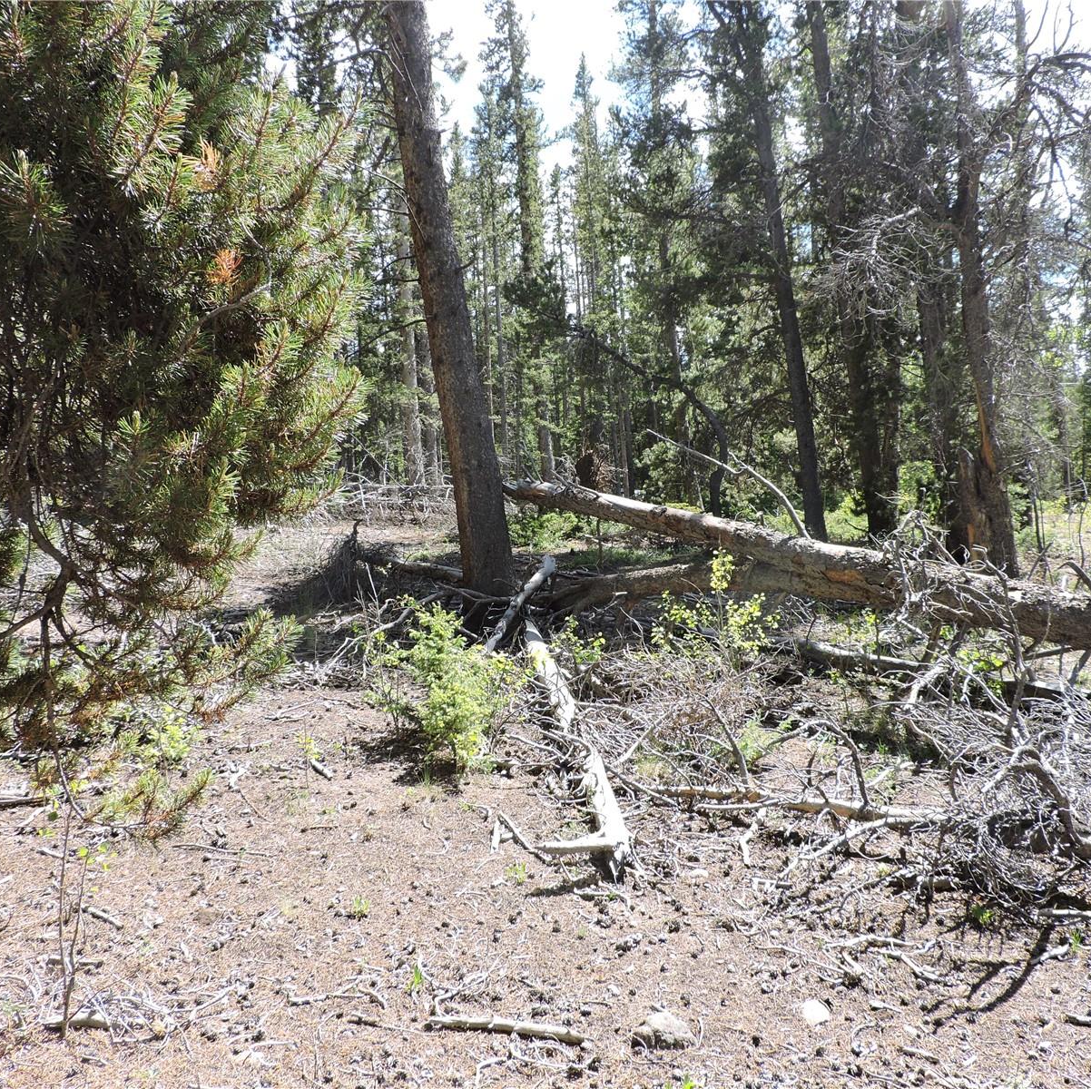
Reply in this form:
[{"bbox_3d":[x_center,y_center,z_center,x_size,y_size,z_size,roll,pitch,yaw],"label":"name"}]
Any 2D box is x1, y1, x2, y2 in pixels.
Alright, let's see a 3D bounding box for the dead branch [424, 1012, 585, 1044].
[{"bbox_3d":[-0.110,1.288,2.676,0.440,0.038,0.045,-1,6,14],"label":"dead branch"}]

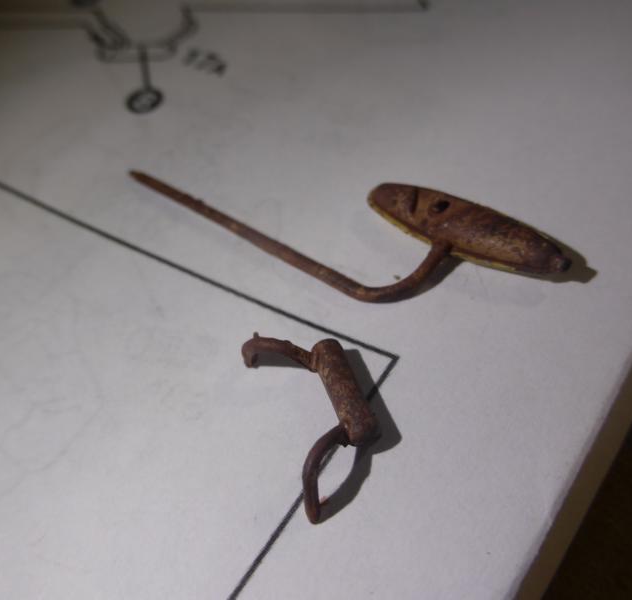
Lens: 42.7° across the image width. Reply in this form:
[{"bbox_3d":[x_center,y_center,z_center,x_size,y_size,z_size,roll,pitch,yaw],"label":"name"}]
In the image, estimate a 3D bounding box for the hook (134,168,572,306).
[{"bbox_3d":[0.002,-0.012,0.104,0.061,0.005,0.018,27,59,27],"label":"hook"}]

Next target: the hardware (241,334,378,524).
[{"bbox_3d":[0.000,0.011,0.085,0.011,0.005,0.022,-20,51,-9],"label":"hardware"}]

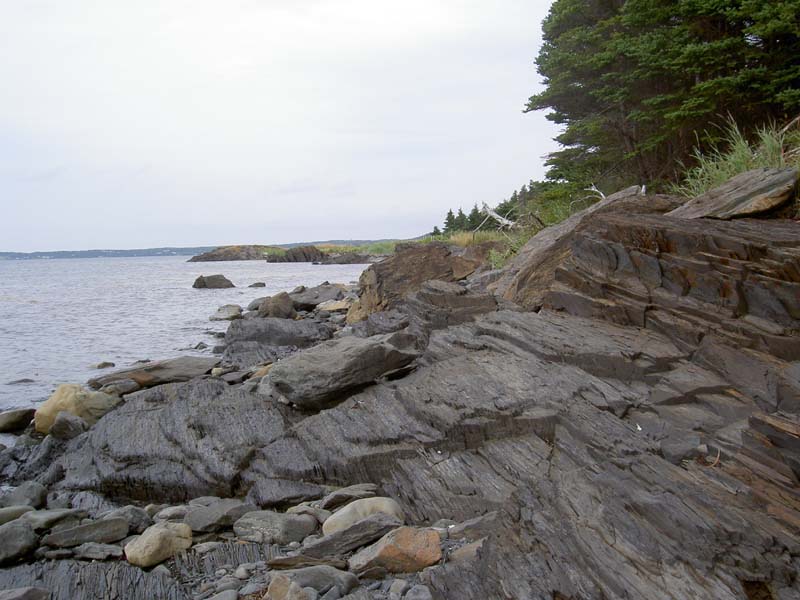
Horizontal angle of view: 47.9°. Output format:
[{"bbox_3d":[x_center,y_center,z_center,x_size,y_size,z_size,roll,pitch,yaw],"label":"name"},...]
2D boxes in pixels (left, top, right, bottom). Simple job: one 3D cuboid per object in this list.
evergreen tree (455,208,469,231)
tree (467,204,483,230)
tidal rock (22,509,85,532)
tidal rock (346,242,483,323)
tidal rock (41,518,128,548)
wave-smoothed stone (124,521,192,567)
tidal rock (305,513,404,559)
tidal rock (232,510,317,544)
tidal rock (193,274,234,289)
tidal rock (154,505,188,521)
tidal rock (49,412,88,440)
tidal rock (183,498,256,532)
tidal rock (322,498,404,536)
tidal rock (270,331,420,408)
[{"bbox_3d":[6.140,-7.986,90.000,1.376,2.681,1.376,-1,3,0],"label":"evergreen tree"},{"bbox_3d":[7.274,-7.957,88.000,1.700,2.750,1.700,-1,3,0],"label":"tree"},{"bbox_3d":[-1.882,1.198,4.900,0.334,0.089,0.184,-3,3,-25],"label":"tidal rock"},{"bbox_3d":[0.290,-0.349,18.000,2.700,1.550,2.500,-1,3,0],"label":"tidal rock"},{"bbox_3d":[-1.642,1.216,4.700,0.432,0.099,0.216,-3,3,-25],"label":"tidal rock"},{"bbox_3d":[-1.204,1.214,4.500,0.324,0.190,0.211,-3,4,-35],"label":"wave-smoothed stone"},{"bbox_3d":[-0.231,1.172,4.500,0.543,0.160,0.217,-3,4,-35],"label":"tidal rock"},{"bbox_3d":[-0.711,1.290,5.109,0.460,0.165,0.320,-1,3,0],"label":"tidal rock"},{"bbox_3d":[-9.720,-0.940,47.000,2.120,0.767,1.378,-1,3,0],"label":"tidal rock"},{"bbox_3d":[-1.388,1.291,5.475,0.230,0.090,0.180,-1,3,0],"label":"tidal rock"},{"bbox_3d":[-3.061,1.168,8.321,0.370,0.230,0.320,-1,3,0],"label":"tidal rock"},{"bbox_3d":[-1.071,1.278,5.345,0.430,0.160,0.320,-1,3,0],"label":"tidal rock"},{"bbox_3d":[-0.191,1.152,4.750,0.436,0.183,0.240,-3,3,-25],"label":"tidal rock"},{"bbox_3d":[-0.473,0.595,7.600,1.297,0.618,0.649,-3,3,-25],"label":"tidal rock"}]

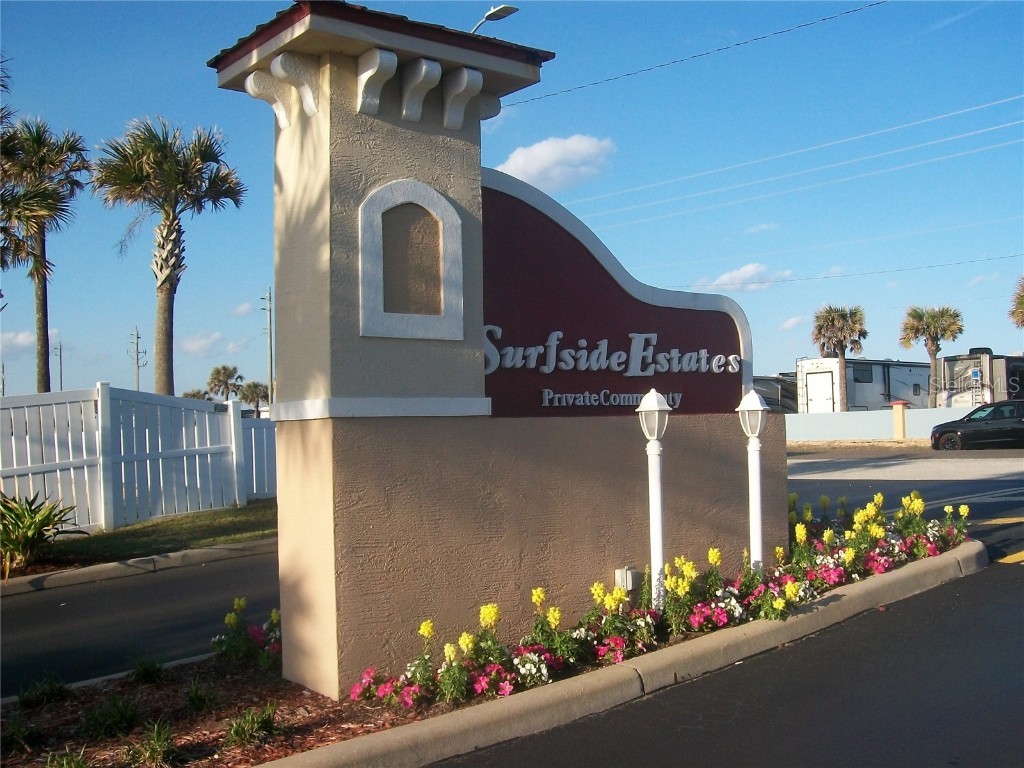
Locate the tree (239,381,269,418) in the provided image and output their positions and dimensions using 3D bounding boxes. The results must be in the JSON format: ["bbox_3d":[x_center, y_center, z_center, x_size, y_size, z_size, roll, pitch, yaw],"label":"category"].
[{"bbox_3d":[-19.863,1.915,81.941,2.350,4.372,2.350,-1,-2,0],"label":"tree"}]

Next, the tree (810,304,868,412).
[{"bbox_3d":[14.203,-0.536,45.922,2.500,5.798,2.500,-1,-2,0],"label":"tree"}]

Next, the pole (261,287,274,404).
[{"bbox_3d":[-19.785,-1.720,85.998,1.100,12.344,0.400,1,-3,-37],"label":"pole"}]

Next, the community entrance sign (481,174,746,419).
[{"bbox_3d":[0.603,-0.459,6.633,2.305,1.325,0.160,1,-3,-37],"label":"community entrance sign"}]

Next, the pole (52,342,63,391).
[{"bbox_3d":[-57.583,0.706,135.222,1.100,12.189,0.400,1,-3,-37],"label":"pole"}]

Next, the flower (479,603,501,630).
[{"bbox_3d":[-0.113,1.185,5.430,0.103,0.135,0.100,-1,-2,-1],"label":"flower"}]

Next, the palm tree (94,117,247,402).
[{"bbox_3d":[-6.223,-1.419,19.407,2.800,6.926,2.800,-1,-2,0],"label":"palm tree"}]

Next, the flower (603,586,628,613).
[{"bbox_3d":[0.582,1.208,5.970,0.135,0.135,0.110,-1,-2,5],"label":"flower"}]

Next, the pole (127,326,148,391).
[{"bbox_3d":[-39.385,-0.192,112.276,2.200,11.777,0.500,1,-3,-37],"label":"pole"}]

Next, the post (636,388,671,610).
[{"bbox_3d":[0.848,0.698,6.262,0.220,1.340,0.220,-1,-2,0],"label":"post"}]

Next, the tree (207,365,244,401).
[{"bbox_3d":[-22.820,1.473,84.894,2.913,5.983,2.768,0,-2,-15],"label":"tree"}]

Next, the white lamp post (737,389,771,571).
[{"bbox_3d":[1.562,0.698,6.832,0.220,1.320,0.220,-1,-2,0],"label":"white lamp post"}]

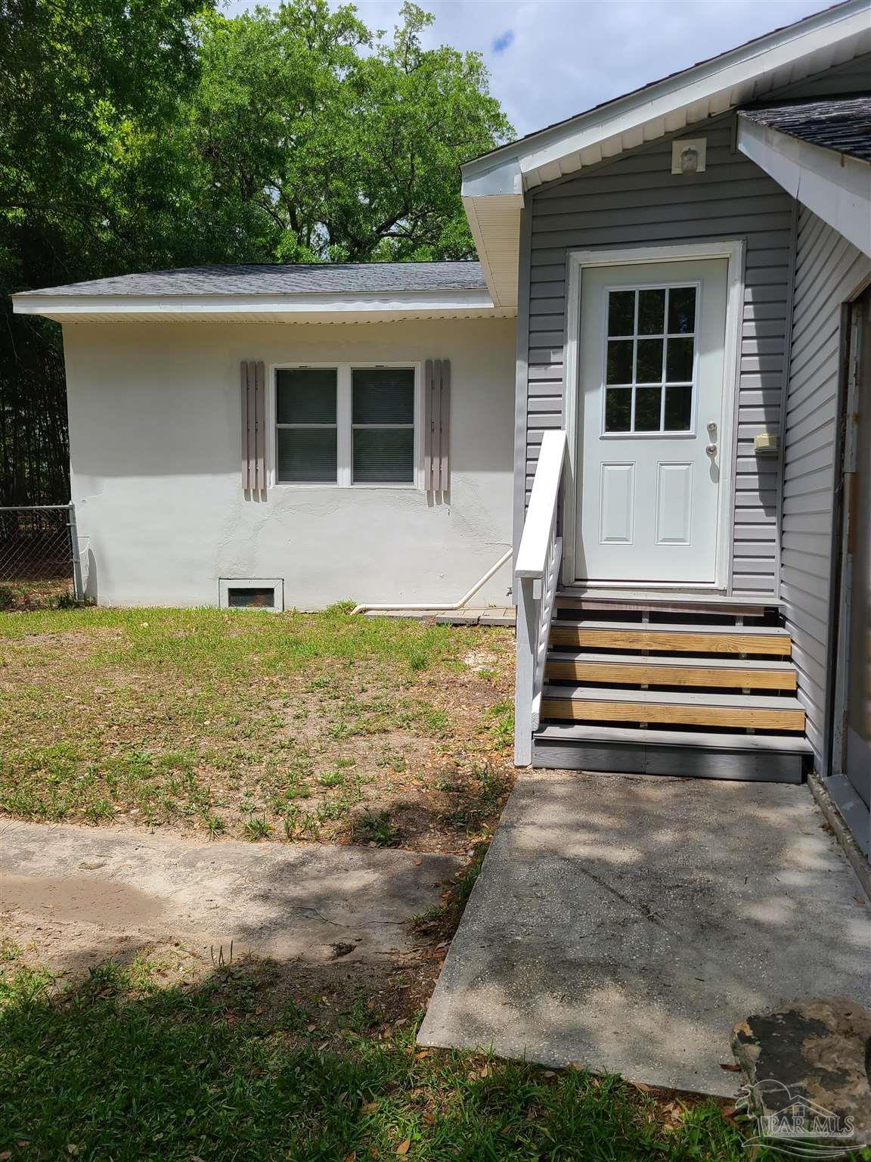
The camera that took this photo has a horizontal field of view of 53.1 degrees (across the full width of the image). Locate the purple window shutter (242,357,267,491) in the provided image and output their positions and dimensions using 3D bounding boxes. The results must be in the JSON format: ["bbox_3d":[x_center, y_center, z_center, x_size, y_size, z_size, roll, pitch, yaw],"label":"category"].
[{"bbox_3d":[-1.858,-1.588,8.931,0.261,1.301,0.045,1,4,5],"label":"purple window shutter"}]

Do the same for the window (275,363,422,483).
[{"bbox_3d":[-0.900,-1.578,8.895,1.505,1.248,0.100,1,4,5],"label":"window"}]

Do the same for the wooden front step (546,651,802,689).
[{"bbox_3d":[1.317,0.512,4.964,1.342,0.118,0.285,2,4,14],"label":"wooden front step"}]

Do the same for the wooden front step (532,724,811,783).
[{"bbox_3d":[1.179,0.873,4.450,1.328,0.163,0.285,2,4,14],"label":"wooden front step"}]

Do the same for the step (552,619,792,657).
[{"bbox_3d":[1.378,0.337,5.199,1.347,0.120,0.285,2,4,14],"label":"step"}]

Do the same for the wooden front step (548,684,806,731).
[{"bbox_3d":[1.252,0.684,4.700,1.332,0.115,0.290,2,4,14],"label":"wooden front step"}]

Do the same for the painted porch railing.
[{"bbox_3d":[0.625,-0.005,5.042,0.145,1.837,1.280,2,4,14],"label":"painted porch railing"}]

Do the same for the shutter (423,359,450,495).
[{"bbox_3d":[0.019,-1.560,8.767,0.254,1.305,0.045,1,4,5],"label":"shutter"}]

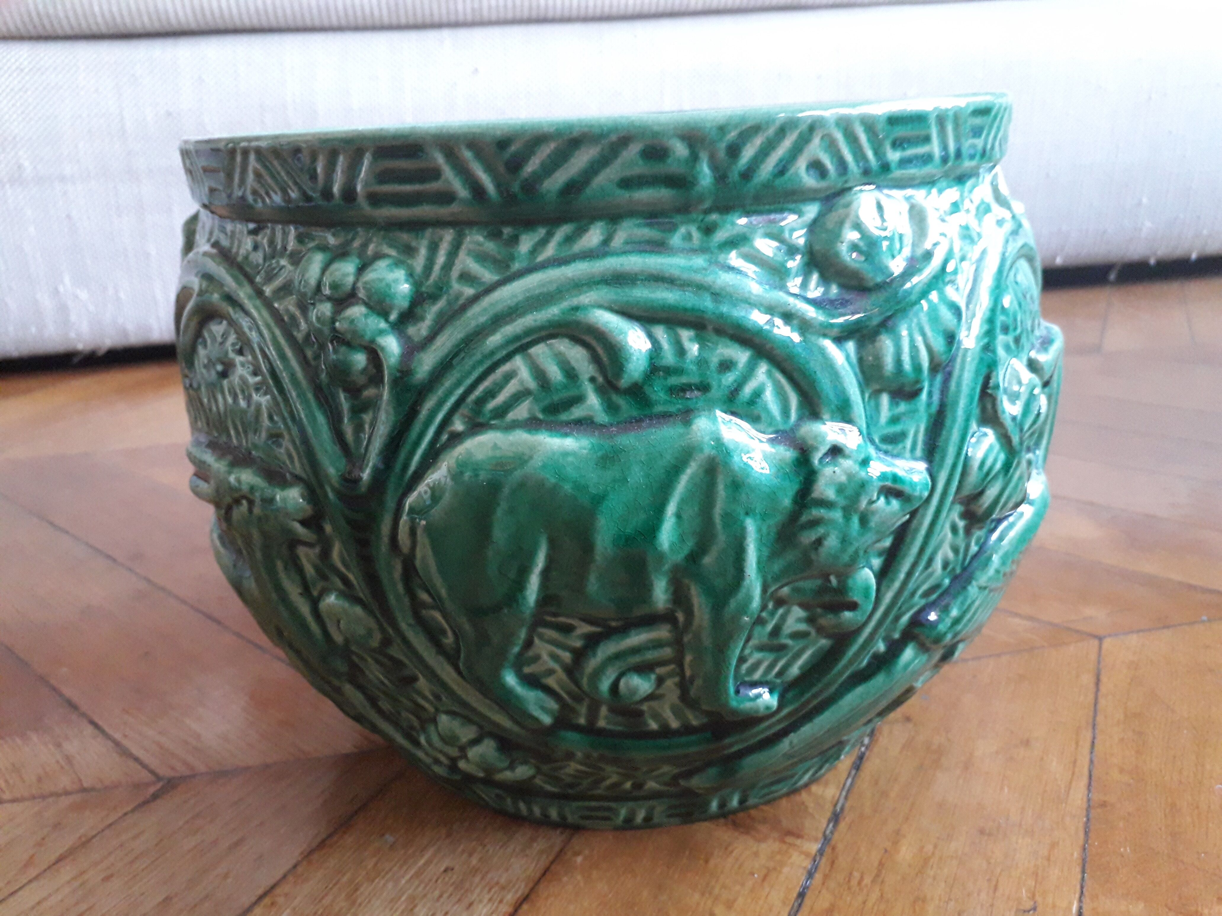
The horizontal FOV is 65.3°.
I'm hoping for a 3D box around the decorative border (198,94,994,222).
[{"bbox_3d":[-0.005,-0.106,0.325,0.260,0.021,0.260,-3,20,0],"label":"decorative border"}]

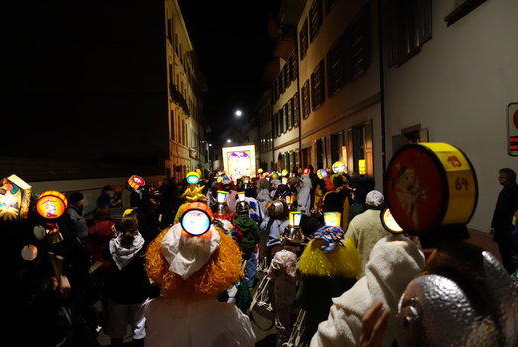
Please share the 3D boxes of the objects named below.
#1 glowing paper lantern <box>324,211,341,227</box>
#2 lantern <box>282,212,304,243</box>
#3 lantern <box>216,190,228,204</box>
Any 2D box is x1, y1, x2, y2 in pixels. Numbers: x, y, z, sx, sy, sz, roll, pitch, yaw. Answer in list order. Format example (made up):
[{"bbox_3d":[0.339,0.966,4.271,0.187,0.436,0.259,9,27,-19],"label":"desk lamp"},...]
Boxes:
[{"bbox_3d":[0.604,0.371,3.300,0.120,0.135,0.120,-2,0,26],"label":"glowing paper lantern"},{"bbox_3d":[0.372,0.574,4.300,0.230,0.330,0.230,1,0,-23],"label":"lantern"},{"bbox_3d":[-0.454,0.285,4.900,0.120,0.150,0.120,3,0,7],"label":"lantern"}]

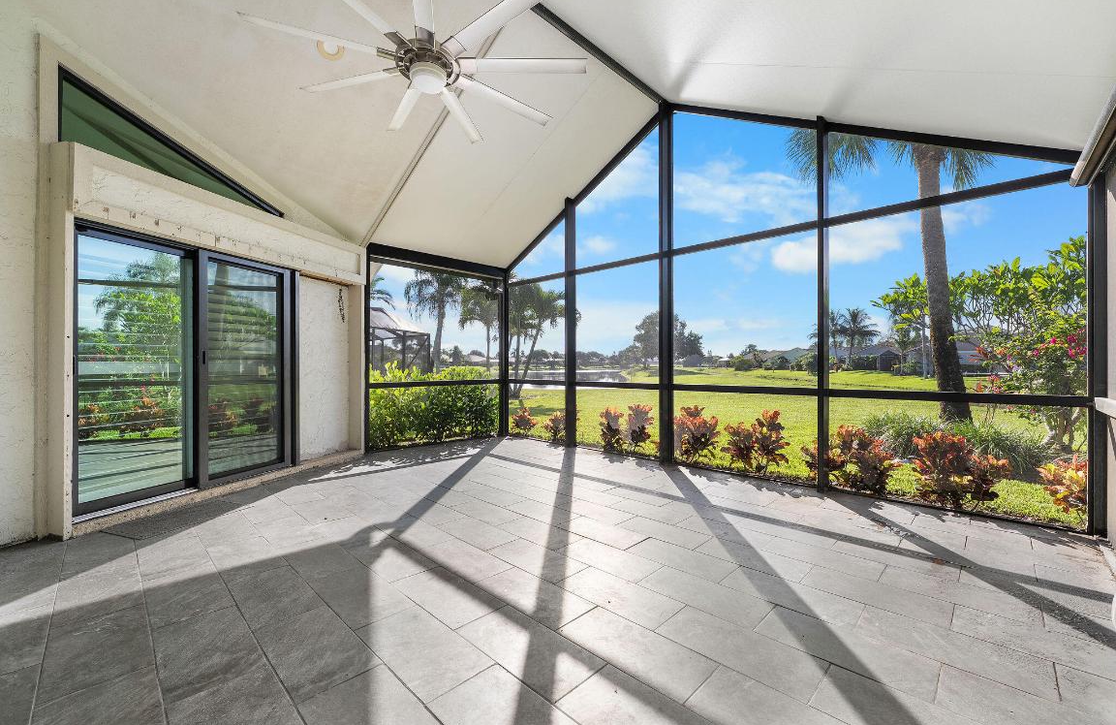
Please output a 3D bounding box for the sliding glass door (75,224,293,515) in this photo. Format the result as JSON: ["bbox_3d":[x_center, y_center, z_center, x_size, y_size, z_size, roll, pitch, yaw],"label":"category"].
[{"bbox_3d":[-3.203,0.059,3.903,0.130,2.139,1.838,0,0,17],"label":"sliding glass door"}]

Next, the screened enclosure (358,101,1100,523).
[{"bbox_3d":[0.625,-0.909,4.145,6.052,4.126,2.267,0,0,44],"label":"screened enclosure"}]

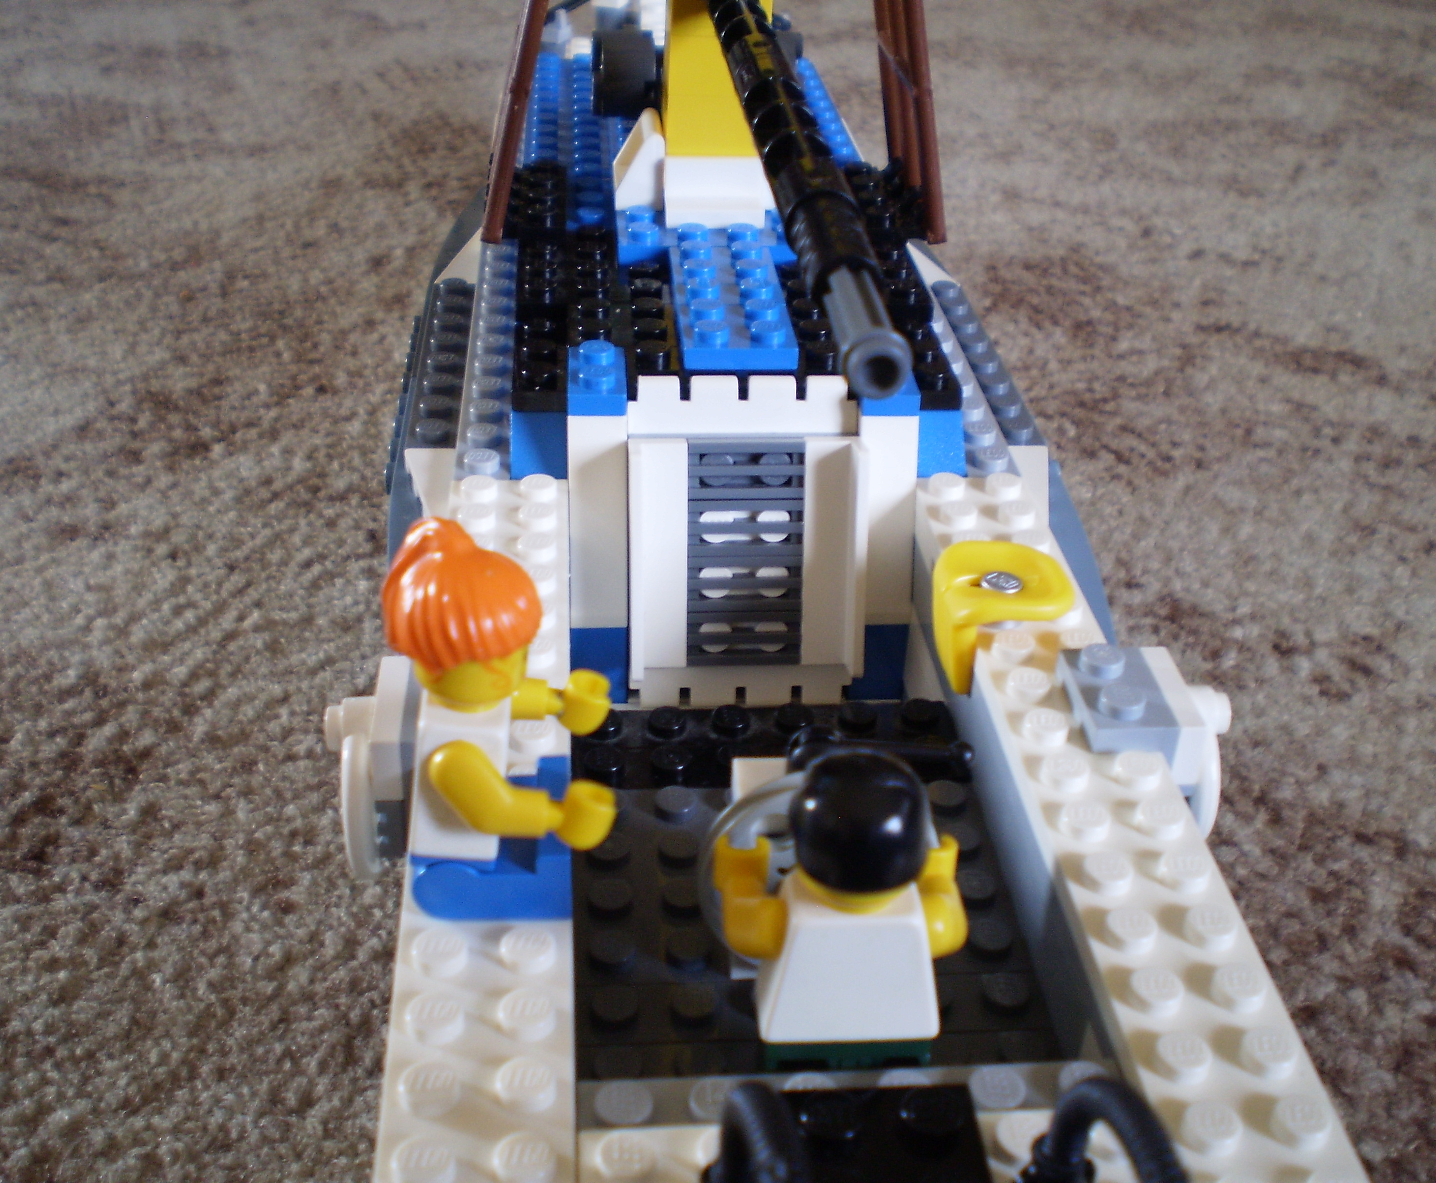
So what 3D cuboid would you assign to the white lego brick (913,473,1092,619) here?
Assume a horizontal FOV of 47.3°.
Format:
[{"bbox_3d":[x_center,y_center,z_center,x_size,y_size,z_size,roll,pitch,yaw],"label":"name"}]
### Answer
[{"bbox_3d":[0.036,-0.005,0.217,0.016,0.007,0.035,0,31,-5],"label":"white lego brick"}]

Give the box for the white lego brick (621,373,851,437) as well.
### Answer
[{"bbox_3d":[0.003,-0.027,0.225,0.032,0.008,0.007,0,22,-5],"label":"white lego brick"}]

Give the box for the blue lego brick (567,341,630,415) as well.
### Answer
[{"bbox_3d":[-0.017,-0.030,0.227,0.008,0.005,0.016,0,31,-5],"label":"blue lego brick"}]

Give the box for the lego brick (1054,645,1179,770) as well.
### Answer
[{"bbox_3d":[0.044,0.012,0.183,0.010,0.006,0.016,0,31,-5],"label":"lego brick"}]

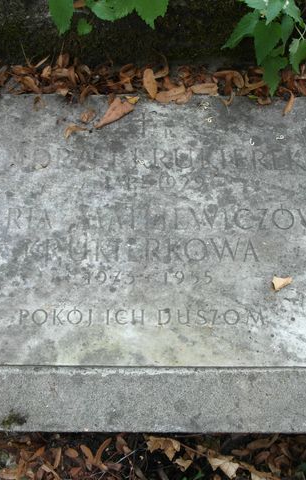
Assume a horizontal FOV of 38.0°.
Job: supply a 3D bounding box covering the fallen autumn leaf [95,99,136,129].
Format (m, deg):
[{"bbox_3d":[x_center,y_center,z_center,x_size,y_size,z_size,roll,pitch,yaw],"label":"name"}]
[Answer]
[{"bbox_3d":[-0.081,-0.250,0.886,0.087,0.014,0.040,-42,75,-14],"label":"fallen autumn leaf"}]

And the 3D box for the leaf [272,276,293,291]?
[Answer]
[{"bbox_3d":[0.224,0.072,0.765,0.038,0.013,0.025,-16,70,-5],"label":"leaf"}]

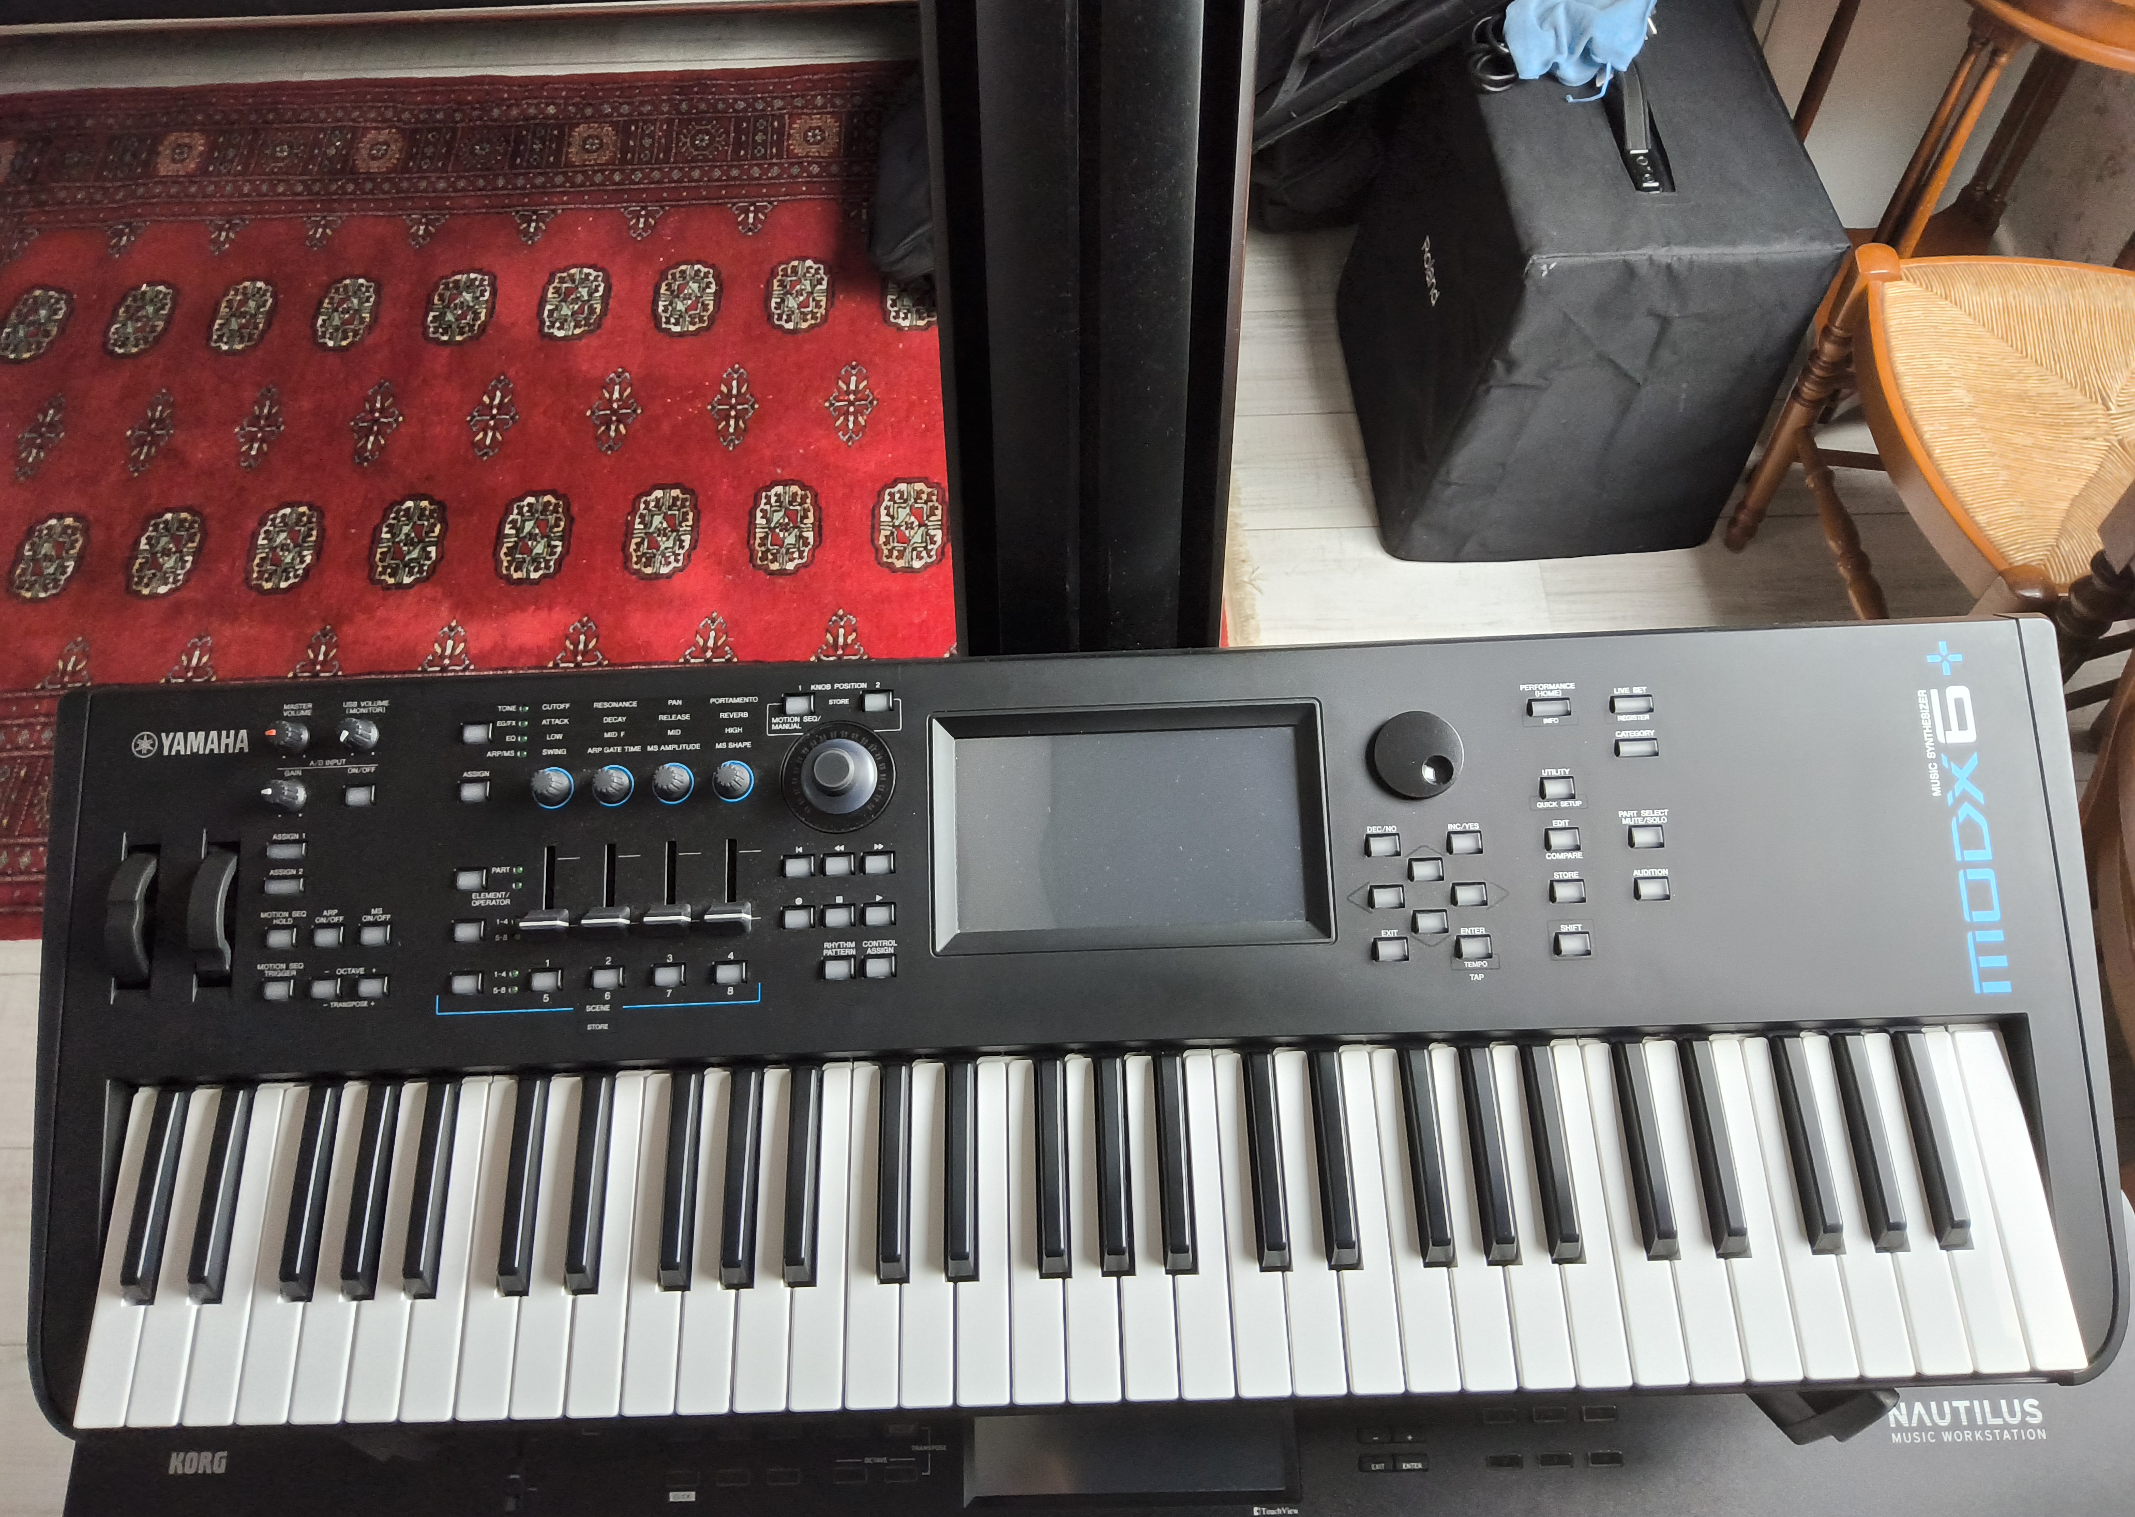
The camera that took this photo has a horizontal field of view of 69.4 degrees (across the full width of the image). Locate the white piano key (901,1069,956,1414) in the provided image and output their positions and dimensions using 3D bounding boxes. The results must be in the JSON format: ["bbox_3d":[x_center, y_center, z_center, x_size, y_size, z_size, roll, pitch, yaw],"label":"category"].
[{"bbox_3d":[-0.060,0.208,0.679,0.023,0.019,0.144,-2,68,1],"label":"white piano key"}]

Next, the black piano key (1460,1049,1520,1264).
[{"bbox_3d":[0.184,0.171,0.670,0.013,0.013,0.093,-2,68,1],"label":"black piano key"}]

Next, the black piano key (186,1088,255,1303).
[{"bbox_3d":[-0.375,0.192,0.682,0.013,0.012,0.093,-2,68,1],"label":"black piano key"}]

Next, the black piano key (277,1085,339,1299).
[{"bbox_3d":[-0.336,0.191,0.681,0.013,0.011,0.094,-2,69,1],"label":"black piano key"}]

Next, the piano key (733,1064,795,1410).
[{"bbox_3d":[-0.131,0.211,0.682,0.023,0.019,0.144,-2,69,1],"label":"piano key"}]

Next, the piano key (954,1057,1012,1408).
[{"bbox_3d":[-0.037,0.207,0.679,0.023,0.019,0.144,-2,68,1],"label":"piano key"}]

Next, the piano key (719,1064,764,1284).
[{"bbox_3d":[-0.144,0.184,0.678,0.013,0.013,0.091,-2,68,1],"label":"piano key"}]

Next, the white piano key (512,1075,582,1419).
[{"bbox_3d":[-0.225,0.214,0.684,0.022,0.020,0.146,-2,68,1],"label":"white piano key"}]

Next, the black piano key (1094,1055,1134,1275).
[{"bbox_3d":[0.021,0.178,0.675,0.013,0.013,0.091,-2,68,1],"label":"black piano key"}]

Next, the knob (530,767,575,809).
[{"bbox_3d":[-0.238,0.012,0.708,0.017,0.015,0.017,-2,78,1],"label":"knob"}]

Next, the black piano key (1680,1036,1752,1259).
[{"bbox_3d":[0.283,0.167,0.670,0.013,0.011,0.094,-2,69,1],"label":"black piano key"}]

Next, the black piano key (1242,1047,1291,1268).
[{"bbox_3d":[0.088,0.176,0.674,0.013,0.013,0.091,-2,68,1],"label":"black piano key"}]

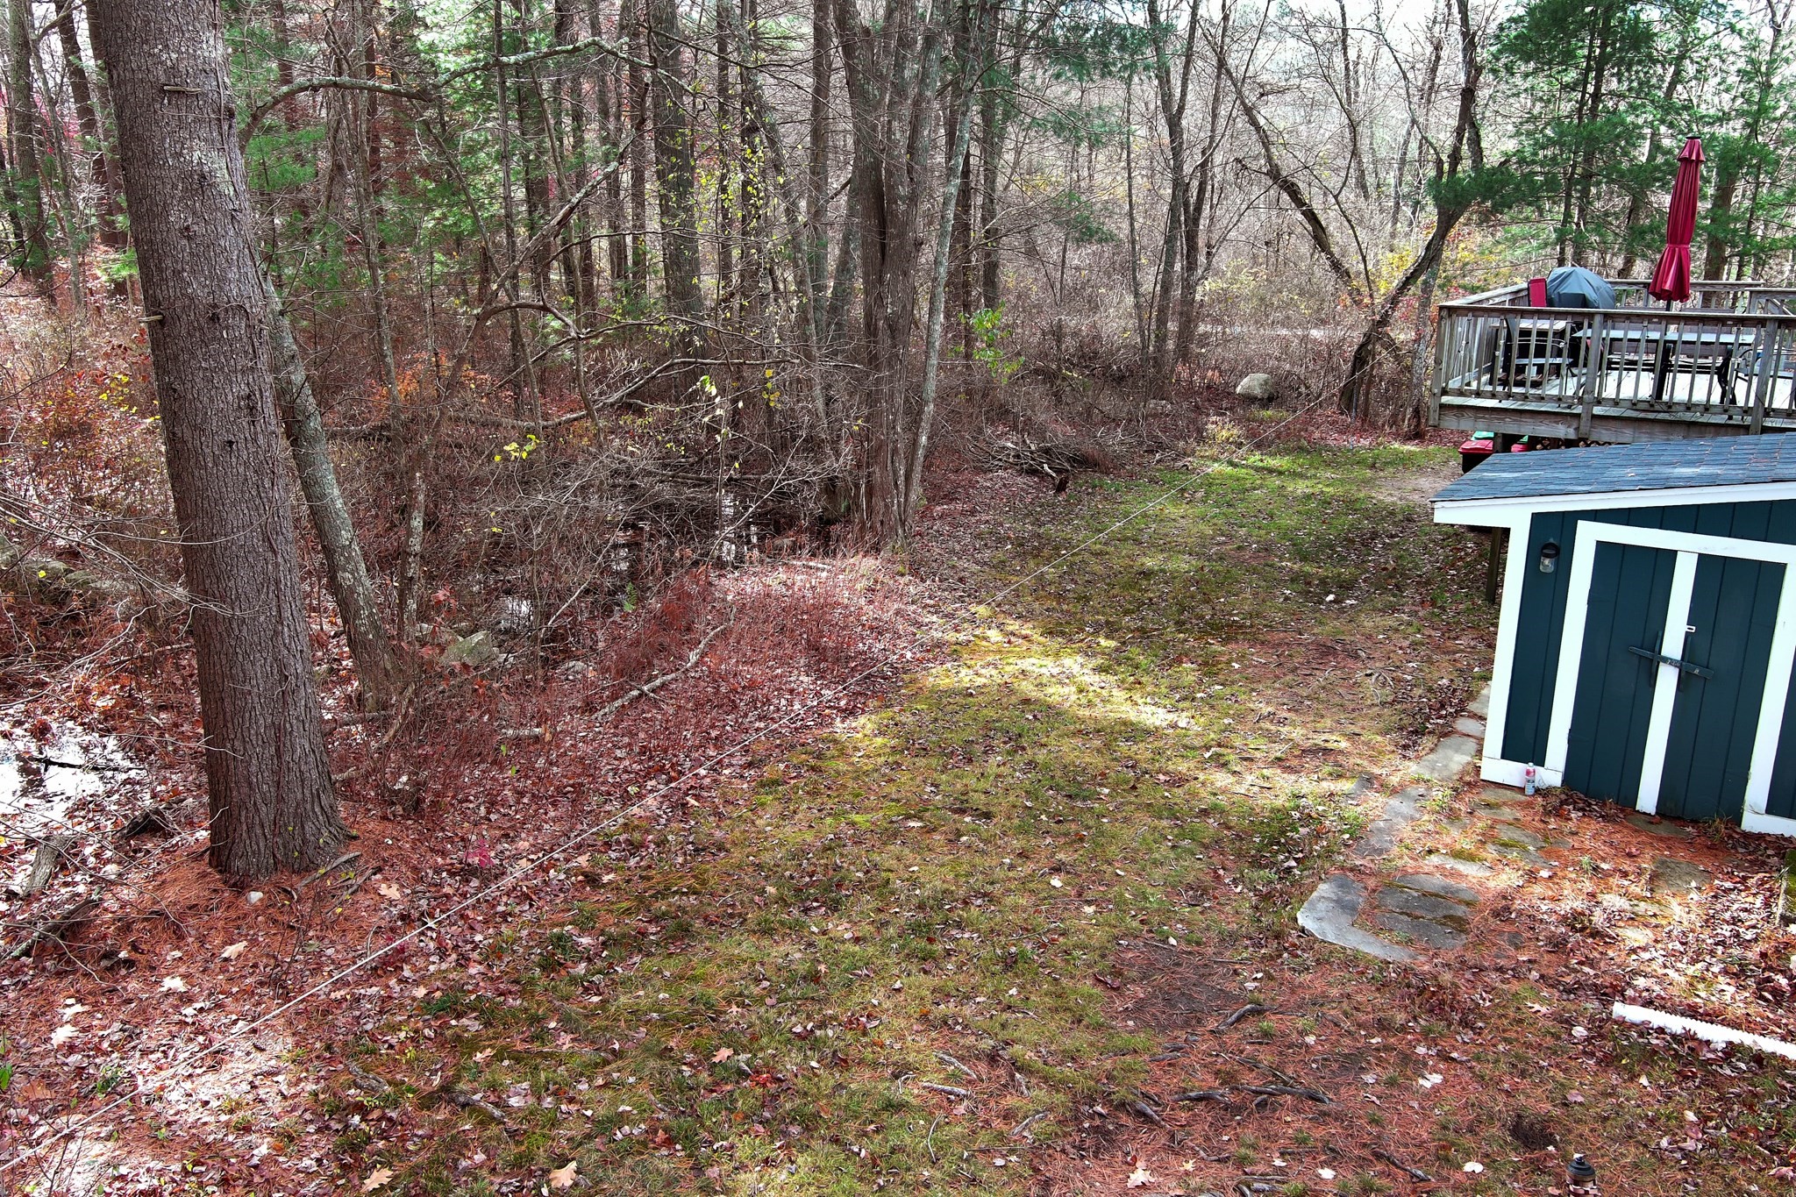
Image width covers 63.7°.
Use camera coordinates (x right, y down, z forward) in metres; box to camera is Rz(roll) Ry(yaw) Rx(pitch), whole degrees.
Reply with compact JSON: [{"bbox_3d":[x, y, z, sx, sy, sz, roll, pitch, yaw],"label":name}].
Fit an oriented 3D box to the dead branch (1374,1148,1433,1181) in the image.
[{"bbox_3d":[2.266,2.555,6.505,0.080,0.045,0.294,-14,21,-42],"label":"dead branch"}]

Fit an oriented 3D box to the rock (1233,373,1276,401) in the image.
[{"bbox_3d":[7.233,-4.307,29.300,0.780,0.490,0.640,0,16,0],"label":"rock"}]

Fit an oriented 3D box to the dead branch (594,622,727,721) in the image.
[{"bbox_3d":[-2.223,0.699,13.600,0.500,0.280,2.300,5,16,18],"label":"dead branch"}]

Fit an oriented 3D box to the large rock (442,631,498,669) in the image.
[{"bbox_3d":[-4.178,0.506,14.100,0.500,0.310,0.420,0,16,0],"label":"large rock"}]

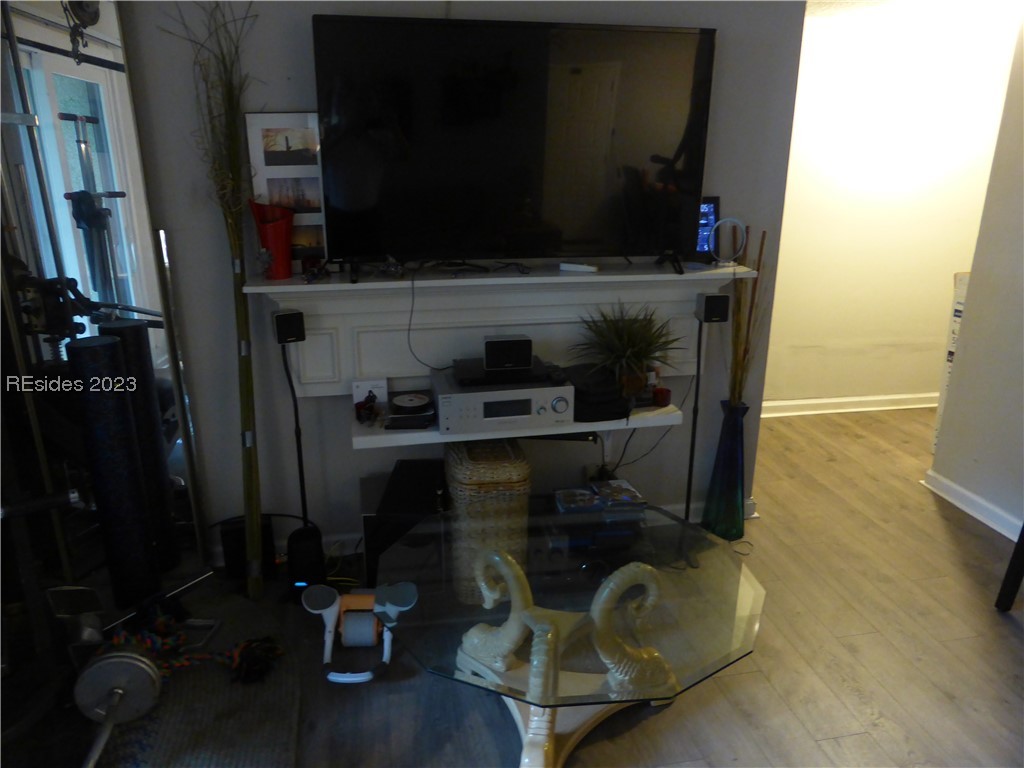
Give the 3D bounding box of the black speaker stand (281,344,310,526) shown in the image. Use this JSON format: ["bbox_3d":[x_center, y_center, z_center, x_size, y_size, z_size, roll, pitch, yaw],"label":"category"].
[{"bbox_3d":[-0.702,0.176,2.396,0.045,0.630,0.040,-3,17,-10],"label":"black speaker stand"}]

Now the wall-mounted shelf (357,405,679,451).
[{"bbox_3d":[0.013,0.111,2.580,1.105,0.042,0.285,-3,17,-10],"label":"wall-mounted shelf"}]

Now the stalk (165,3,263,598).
[{"bbox_3d":[-0.843,-0.185,2.322,0.270,1.840,0.250,-3,17,-10],"label":"stalk"}]

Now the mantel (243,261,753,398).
[{"bbox_3d":[-0.008,-0.166,2.502,1.635,0.420,0.260,-3,17,-10],"label":"mantel"}]

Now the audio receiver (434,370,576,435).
[{"bbox_3d":[-0.041,0.040,2.505,0.435,0.138,0.315,-3,17,-10],"label":"audio receiver"}]

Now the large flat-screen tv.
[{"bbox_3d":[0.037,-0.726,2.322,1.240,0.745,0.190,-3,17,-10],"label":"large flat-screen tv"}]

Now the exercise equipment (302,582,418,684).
[{"bbox_3d":[-0.449,0.721,2.209,0.325,0.175,0.290,0,17,0],"label":"exercise equipment"}]

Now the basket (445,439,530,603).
[{"bbox_3d":[-0.095,0.442,2.565,0.265,0.500,0.340,-3,17,-10],"label":"basket"}]

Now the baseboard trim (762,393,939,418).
[{"bbox_3d":[2.007,0.118,4.335,1.220,0.087,0.018,-3,17,-10],"label":"baseboard trim"}]

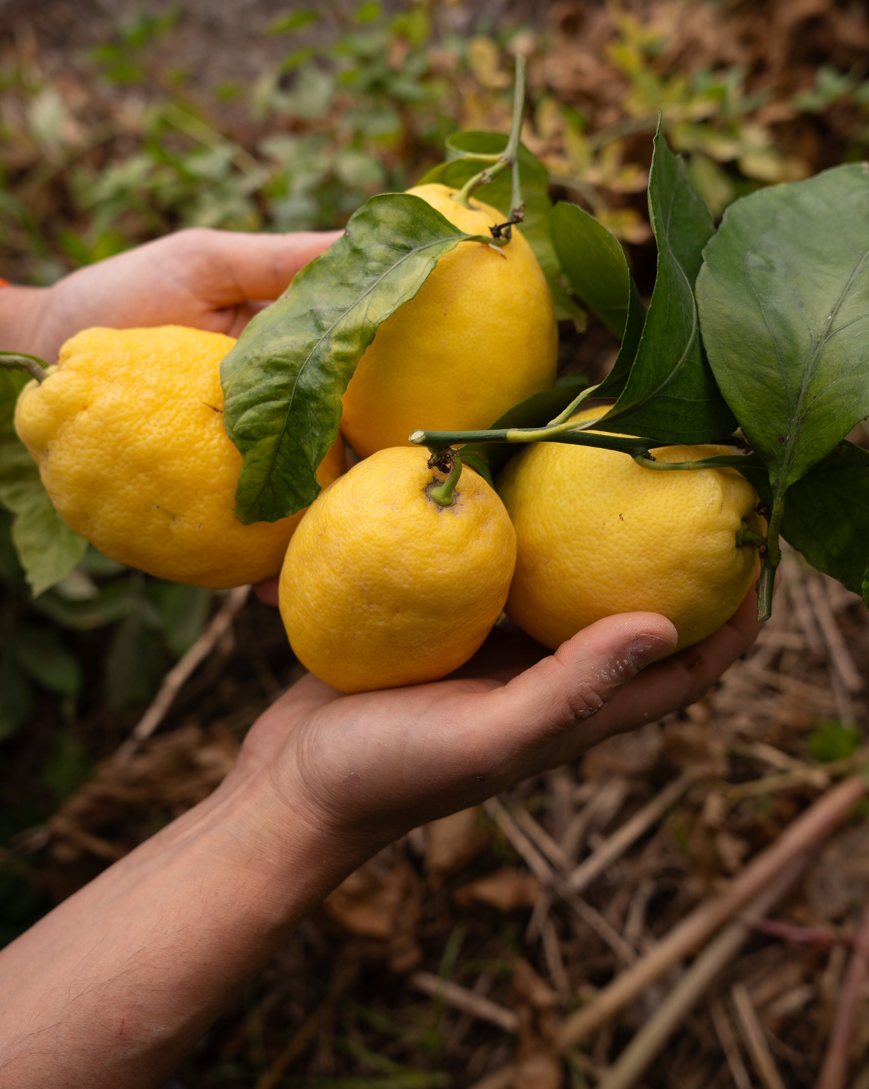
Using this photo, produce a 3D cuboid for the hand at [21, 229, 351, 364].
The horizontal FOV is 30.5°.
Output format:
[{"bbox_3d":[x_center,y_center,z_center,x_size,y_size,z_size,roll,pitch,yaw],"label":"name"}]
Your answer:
[{"bbox_3d":[-0.086,-0.086,0.645,0.160,0.080,0.090,6,45,6],"label":"hand"}]

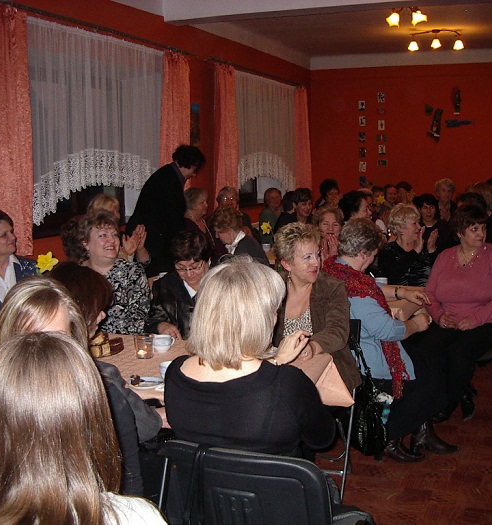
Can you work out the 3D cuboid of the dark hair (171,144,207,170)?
[{"bbox_3d":[-0.404,-0.731,5.400,0.230,0.190,0.190,19,5,-8],"label":"dark hair"}]

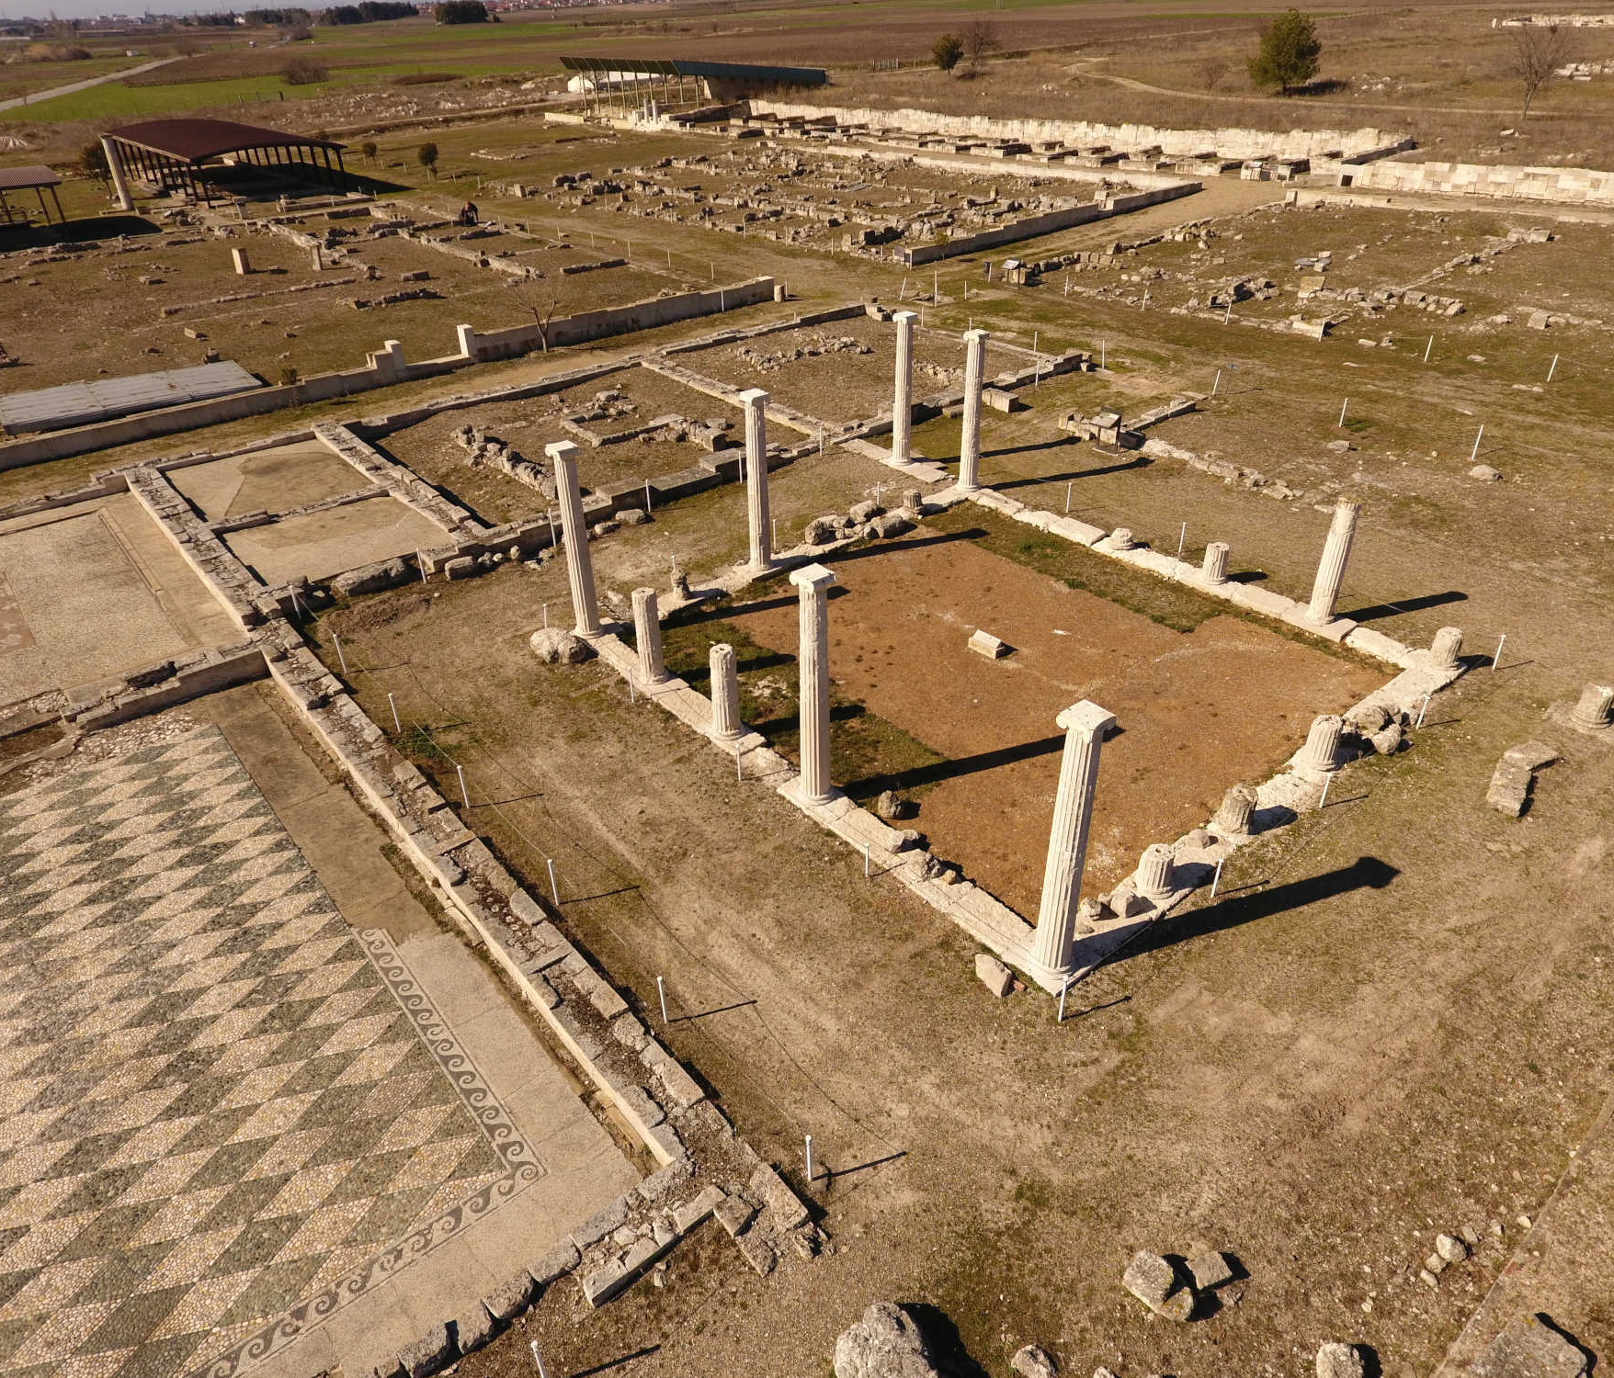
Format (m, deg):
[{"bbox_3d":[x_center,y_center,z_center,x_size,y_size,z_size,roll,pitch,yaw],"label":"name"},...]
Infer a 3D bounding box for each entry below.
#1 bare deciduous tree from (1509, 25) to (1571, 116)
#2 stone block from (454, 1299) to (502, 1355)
[{"bbox_3d":[56.984,-48.594,83.280,4.000,6.100,4.000,17,37,26],"label":"bare deciduous tree"},{"bbox_3d":[-3.445,6.674,11.025,0.340,0.240,0.380,-25,39,-32],"label":"stone block"}]

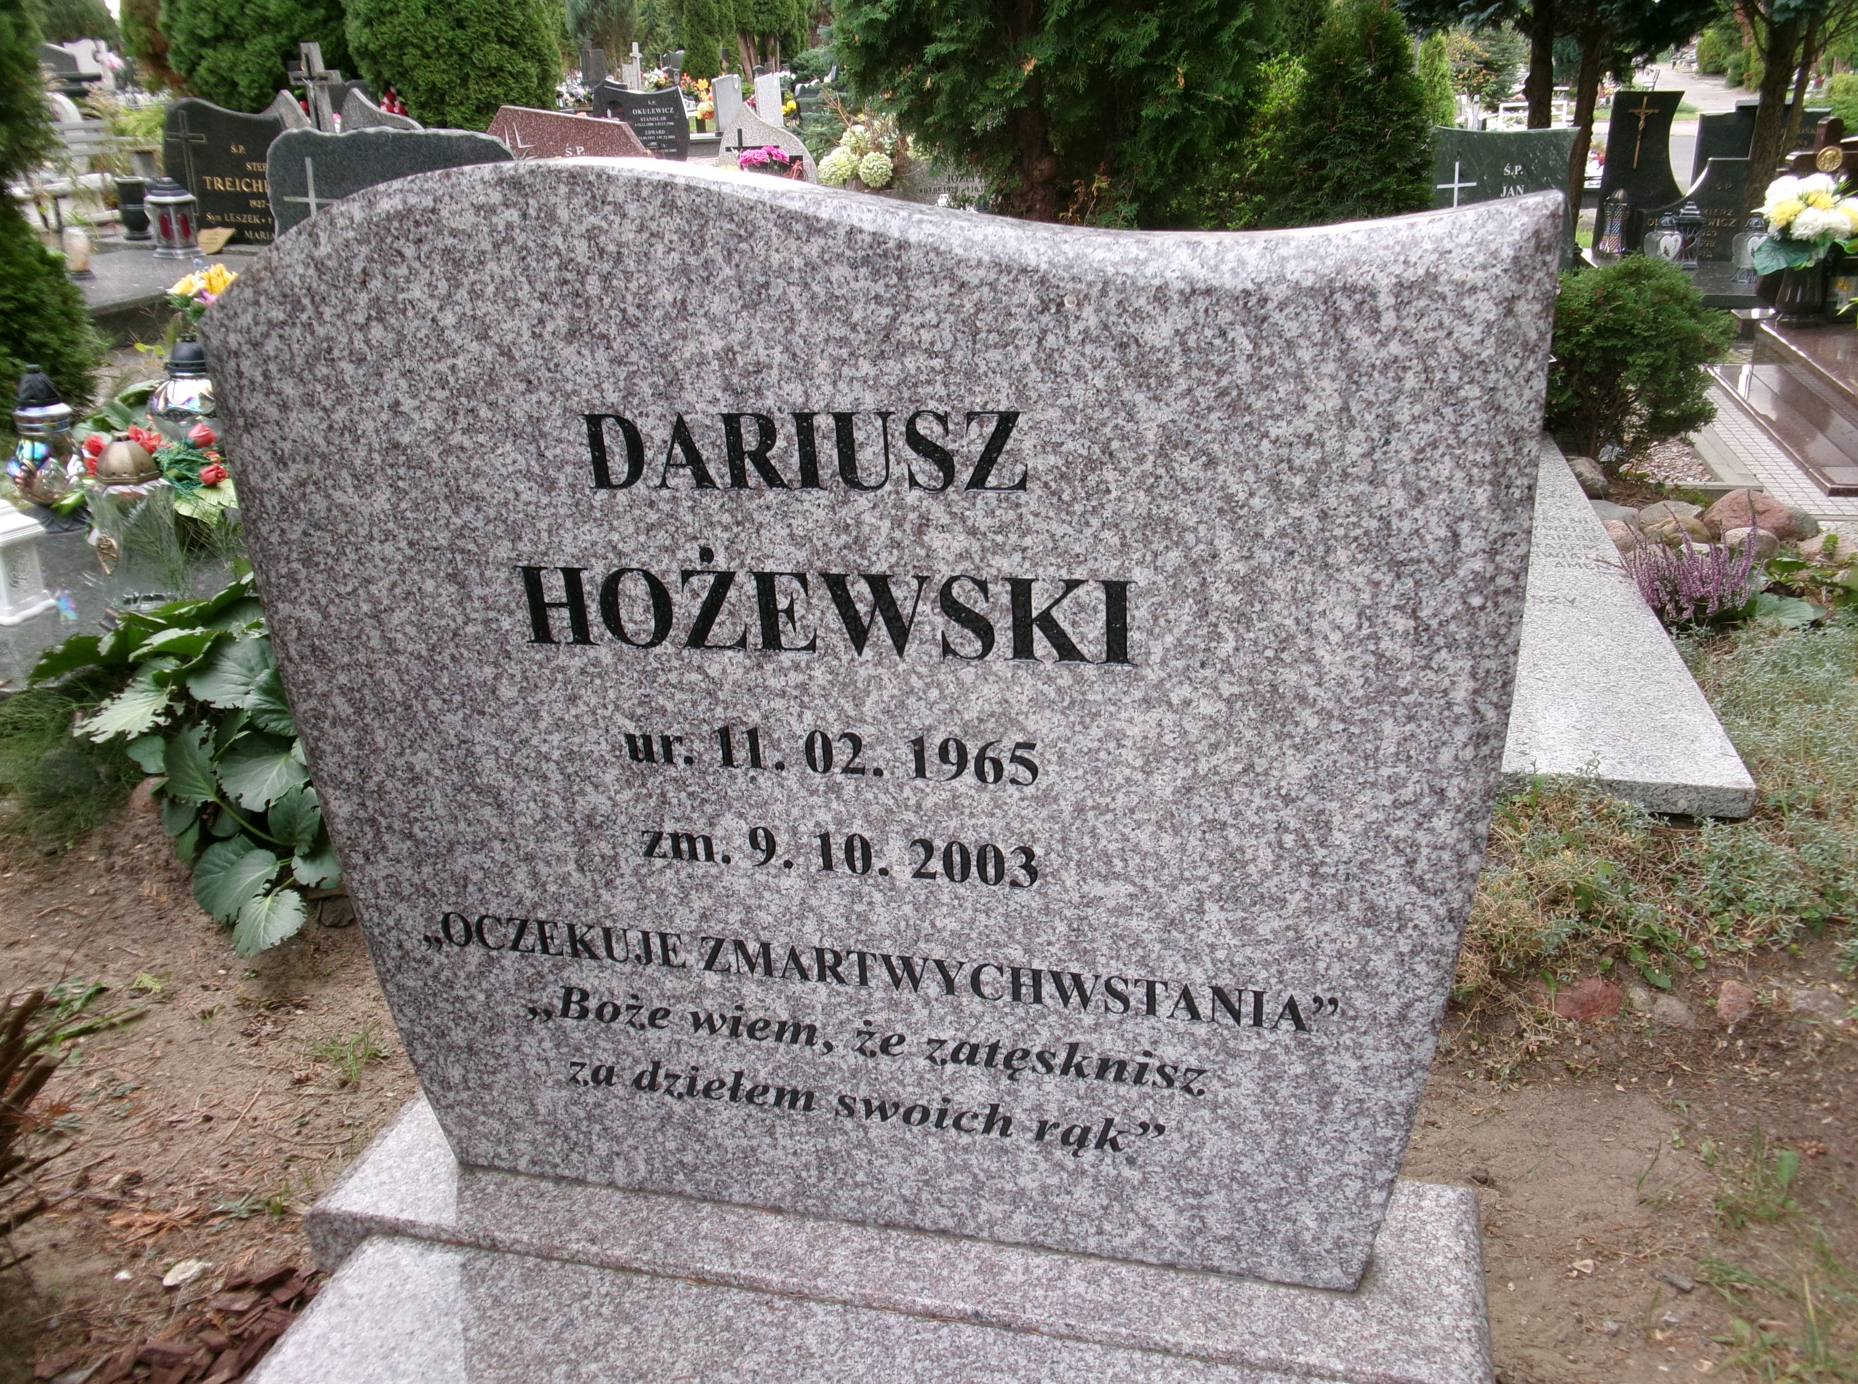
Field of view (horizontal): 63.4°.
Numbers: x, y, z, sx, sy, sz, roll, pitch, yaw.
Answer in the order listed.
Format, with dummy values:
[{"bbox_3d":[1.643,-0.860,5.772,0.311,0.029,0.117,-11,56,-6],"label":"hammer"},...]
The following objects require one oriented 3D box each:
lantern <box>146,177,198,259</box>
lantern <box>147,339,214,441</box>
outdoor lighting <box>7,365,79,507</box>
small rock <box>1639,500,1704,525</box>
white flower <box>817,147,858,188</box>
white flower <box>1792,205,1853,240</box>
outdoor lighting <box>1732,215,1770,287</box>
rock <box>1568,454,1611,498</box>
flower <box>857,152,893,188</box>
[{"bbox_3d":[-3.120,-1.958,6.200,0.205,0.310,0.205,3,24,15],"label":"lantern"},{"bbox_3d":[-1.676,-0.662,3.400,0.180,0.280,0.180,3,24,15],"label":"lantern"},{"bbox_3d":[-1.822,-0.510,3.100,0.165,0.330,0.165,3,24,15],"label":"outdoor lighting"},{"bbox_3d":[1.640,-0.390,3.320,0.140,0.080,0.115,3,24,15],"label":"small rock"},{"bbox_3d":[-0.389,-2.252,6.450,0.170,0.165,0.160,-3,24,1],"label":"white flower"},{"bbox_3d":[2.497,-1.312,4.200,0.170,0.100,0.130,3,24,15],"label":"white flower"},{"bbox_3d":[2.743,-1.470,5.000,0.135,0.220,0.120,3,24,15],"label":"outdoor lighting"},{"bbox_3d":[1.512,-0.496,3.460,0.110,0.090,0.105,3,24,15],"label":"rock"},{"bbox_3d":[-0.232,-2.254,6.500,0.155,0.150,0.150,-3,24,1],"label":"flower"}]

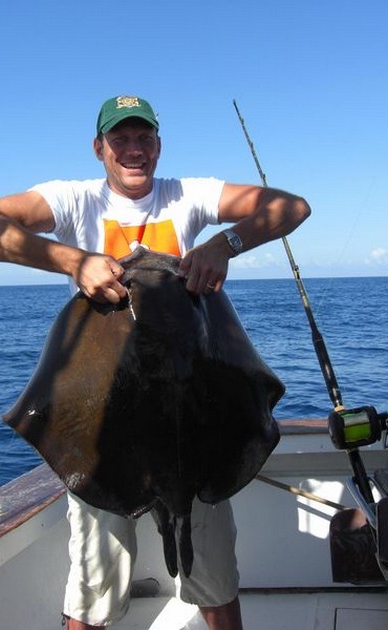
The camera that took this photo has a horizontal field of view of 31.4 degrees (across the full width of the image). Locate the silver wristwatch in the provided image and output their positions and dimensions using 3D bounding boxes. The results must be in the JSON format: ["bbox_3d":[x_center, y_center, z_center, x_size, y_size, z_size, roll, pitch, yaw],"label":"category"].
[{"bbox_3d":[0.095,-0.178,1.690,0.033,0.068,0.058,-31,7,-8],"label":"silver wristwatch"}]

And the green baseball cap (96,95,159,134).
[{"bbox_3d":[-0.179,-0.555,1.890,0.175,0.135,0.260,-1,6,-12],"label":"green baseball cap"}]

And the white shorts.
[{"bbox_3d":[-0.122,0.535,1.930,0.460,0.600,0.300,-2,3,-13],"label":"white shorts"}]

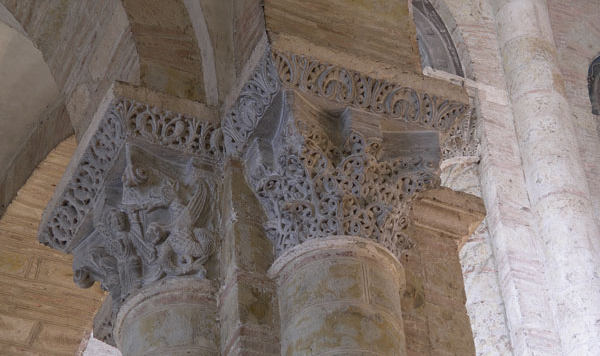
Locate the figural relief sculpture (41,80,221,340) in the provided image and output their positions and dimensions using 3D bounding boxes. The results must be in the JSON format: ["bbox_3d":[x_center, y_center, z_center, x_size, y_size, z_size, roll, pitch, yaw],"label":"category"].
[{"bbox_3d":[-0.722,0.297,10.081,0.520,0.860,1.030,14,-47,-19],"label":"figural relief sculpture"}]

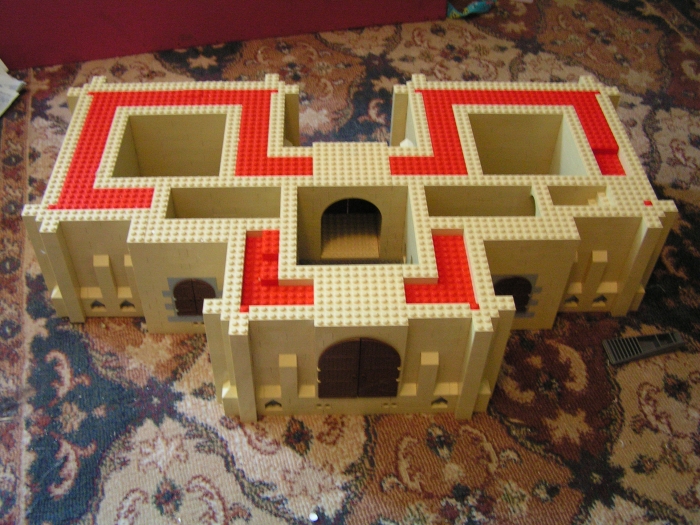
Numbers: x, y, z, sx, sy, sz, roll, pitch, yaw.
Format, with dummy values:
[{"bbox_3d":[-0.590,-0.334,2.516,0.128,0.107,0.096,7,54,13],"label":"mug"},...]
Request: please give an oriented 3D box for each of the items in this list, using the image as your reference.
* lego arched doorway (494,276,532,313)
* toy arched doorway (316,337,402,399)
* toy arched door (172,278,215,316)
[{"bbox_3d":[0.167,0.030,0.791,0.043,0.056,0.009,-1,46,-2],"label":"lego arched doorway"},{"bbox_3d":[0.009,0.094,0.699,0.074,0.091,0.009,-1,46,-2],"label":"toy arched doorway"},{"bbox_3d":[-0.156,0.033,0.778,0.043,0.056,0.009,-1,46,-2],"label":"toy arched door"}]

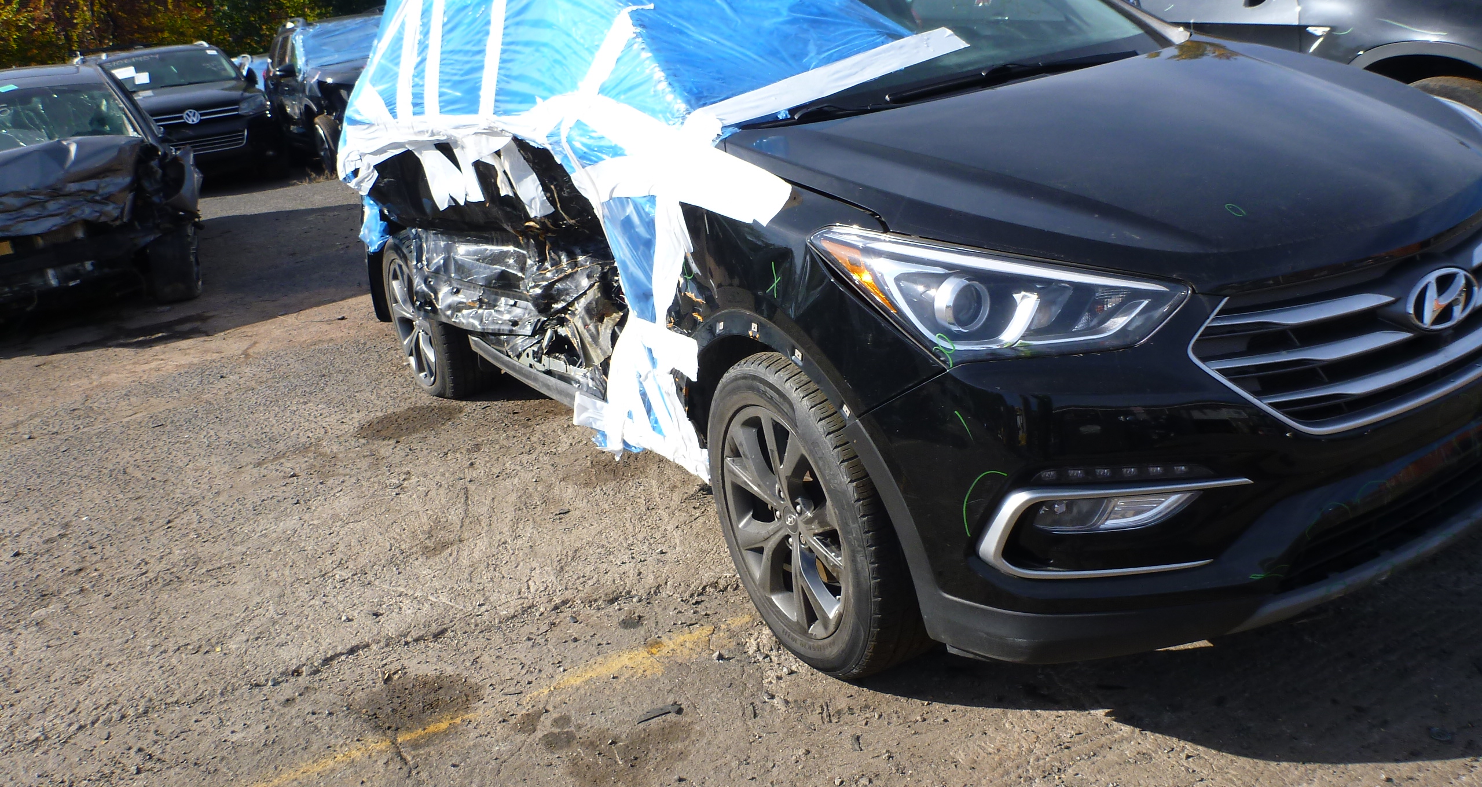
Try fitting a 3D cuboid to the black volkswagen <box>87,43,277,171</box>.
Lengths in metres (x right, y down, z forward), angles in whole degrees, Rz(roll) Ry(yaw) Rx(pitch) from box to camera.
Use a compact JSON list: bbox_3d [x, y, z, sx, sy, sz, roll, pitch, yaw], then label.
[{"bbox_3d":[-7.350,-3.630,15.550,2.000,1.730,4.800,-16,20,-26],"label":"black volkswagen"}]

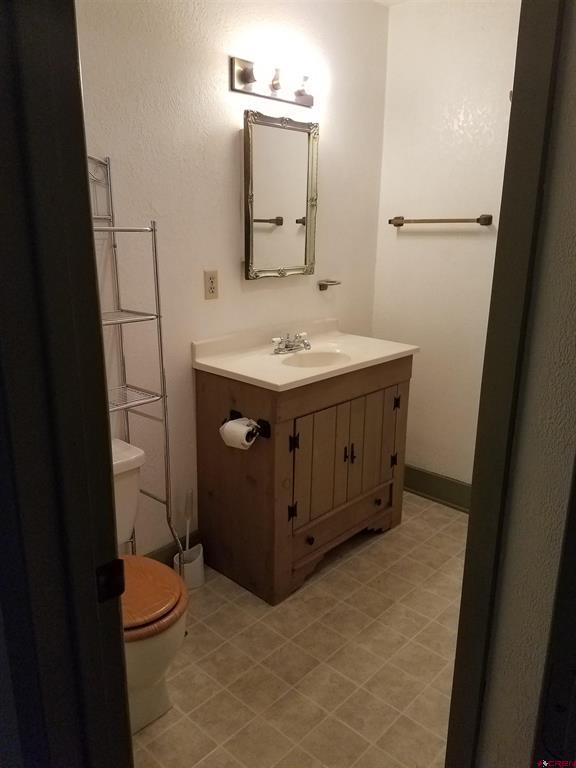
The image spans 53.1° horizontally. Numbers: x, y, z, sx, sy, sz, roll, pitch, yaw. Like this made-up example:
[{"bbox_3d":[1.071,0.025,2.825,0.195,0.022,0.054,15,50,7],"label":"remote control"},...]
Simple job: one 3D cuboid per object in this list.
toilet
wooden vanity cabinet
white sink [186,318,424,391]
[{"bbox_3d":[-0.562,0.625,1.744,0.670,0.720,0.480,14,20,41],"label":"toilet"},{"bbox_3d":[0.102,0.322,2.604,0.435,0.878,0.907,14,20,41],"label":"wooden vanity cabinet"},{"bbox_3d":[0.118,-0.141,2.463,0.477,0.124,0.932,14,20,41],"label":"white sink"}]

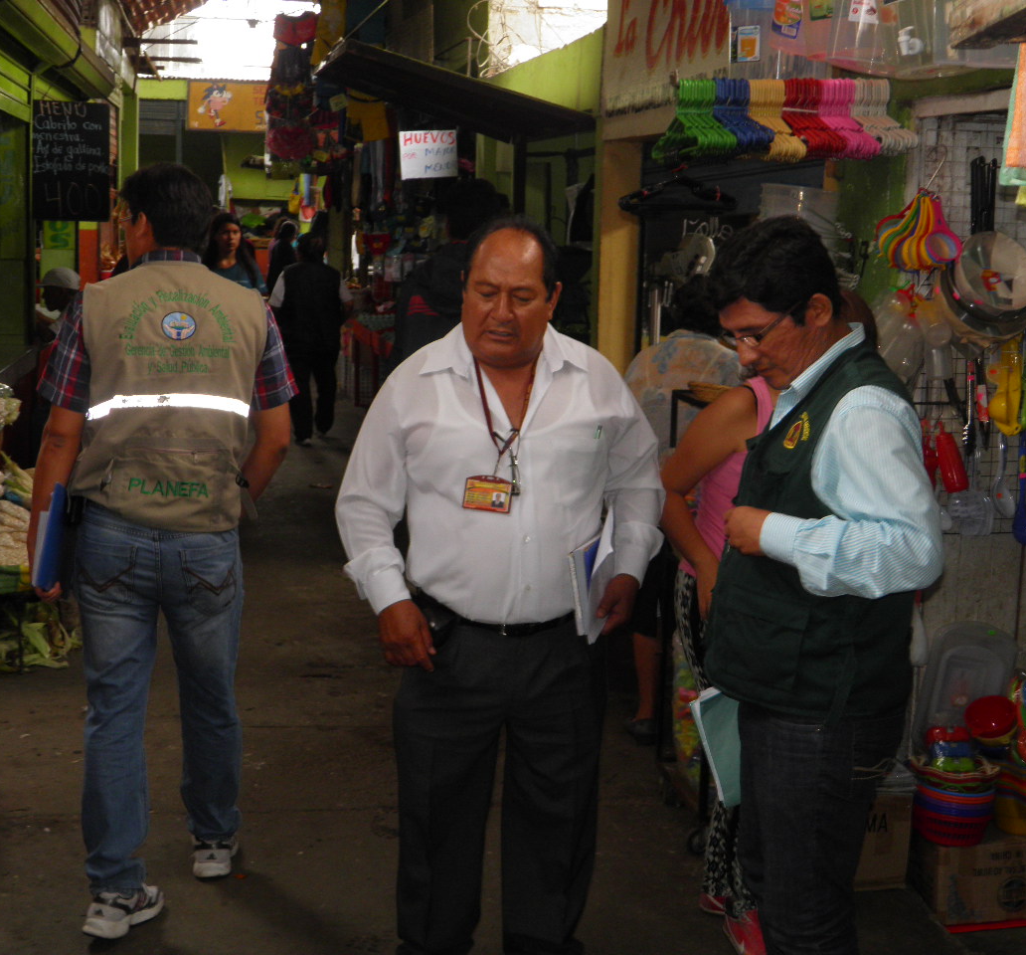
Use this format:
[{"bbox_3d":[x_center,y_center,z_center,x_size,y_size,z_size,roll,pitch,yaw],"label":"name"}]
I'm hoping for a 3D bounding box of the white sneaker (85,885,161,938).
[{"bbox_3d":[-0.873,0.933,3.680,0.105,0.115,0.290,3,9,7],"label":"white sneaker"}]

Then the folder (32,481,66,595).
[{"bbox_3d":[-1.095,0.142,3.820,0.025,0.240,0.280,11,8,-8],"label":"folder"}]

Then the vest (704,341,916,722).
[{"bbox_3d":[0.541,0.096,2.930,0.310,0.660,0.450,-1,9,-20],"label":"vest"}]

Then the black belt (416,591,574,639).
[{"bbox_3d":[-0.024,0.234,2.920,0.360,0.060,0.280,2,12,0],"label":"black belt"}]

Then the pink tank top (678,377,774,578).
[{"bbox_3d":[0.559,0.001,3.600,0.350,0.470,0.250,3,12,-45],"label":"pink tank top"}]

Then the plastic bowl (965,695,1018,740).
[{"bbox_3d":[1.148,0.578,3.880,0.125,0.062,0.125,-2,45,2],"label":"plastic bowl"}]

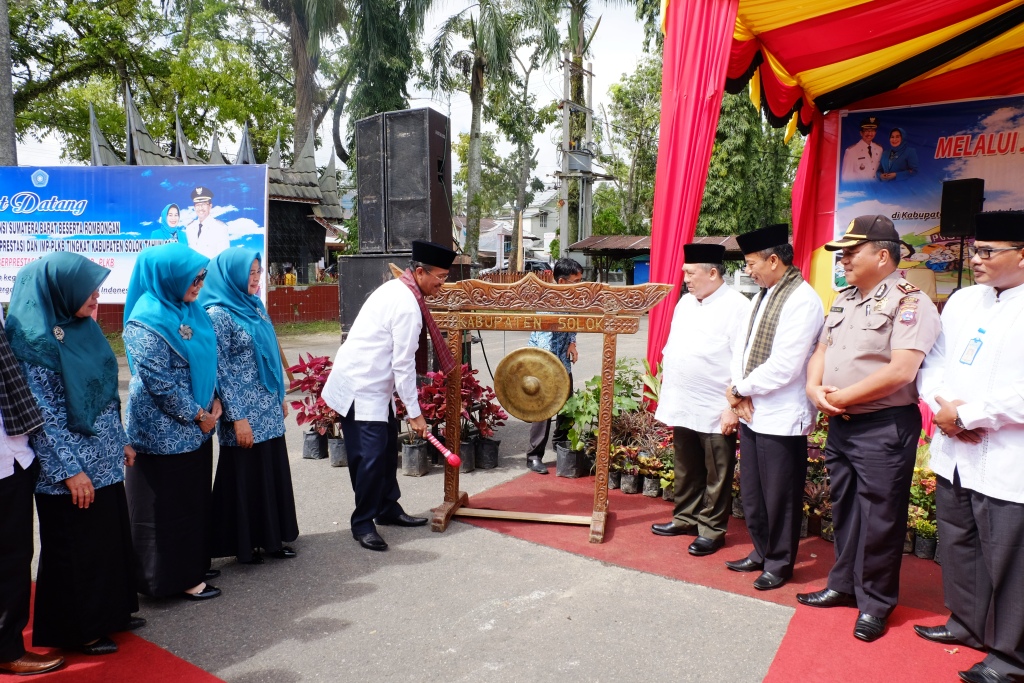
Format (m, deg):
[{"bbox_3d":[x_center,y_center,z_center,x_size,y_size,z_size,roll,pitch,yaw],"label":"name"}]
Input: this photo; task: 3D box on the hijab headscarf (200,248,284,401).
[{"bbox_3d":[-1.451,-0.091,3.674,0.386,0.817,0.406,1,4,19],"label":"hijab headscarf"}]

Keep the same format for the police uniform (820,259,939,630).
[{"bbox_3d":[1.602,0.409,3.000,0.330,1.470,0.500,-3,6,-29],"label":"police uniform"}]

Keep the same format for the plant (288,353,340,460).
[{"bbox_3d":[-1.620,0.517,5.640,0.460,0.880,0.440,-1,6,-16],"label":"plant"}]

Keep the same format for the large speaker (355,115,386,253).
[{"bbox_3d":[-1.137,-1.430,6.294,0.457,1.228,0.457,3,5,44],"label":"large speaker"}]

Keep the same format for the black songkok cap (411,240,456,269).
[{"bbox_3d":[-0.434,-0.482,3.800,0.240,0.105,0.170,18,12,19],"label":"black songkok cap"}]

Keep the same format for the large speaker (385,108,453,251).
[{"bbox_3d":[-0.801,-1.353,5.900,0.430,1.161,0.420,3,6,22],"label":"large speaker"}]

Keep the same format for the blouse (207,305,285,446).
[{"bbox_3d":[-1.446,0.167,3.690,0.335,0.817,0.467,1,4,19],"label":"blouse"}]

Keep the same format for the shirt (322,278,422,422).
[{"bbox_3d":[-0.801,0.058,3.950,0.360,0.760,0.480,22,11,15],"label":"shirt"}]

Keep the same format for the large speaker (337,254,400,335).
[{"bbox_3d":[-0.963,-0.434,6.206,0.994,0.690,0.629,2,4,25],"label":"large speaker"}]

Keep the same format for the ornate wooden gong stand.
[{"bbox_3d":[0.085,0.348,4.090,1.710,1.530,0.490,3,6,12],"label":"ornate wooden gong stand"}]

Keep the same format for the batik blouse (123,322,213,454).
[{"bbox_3d":[-1.611,0.189,3.220,0.310,0.680,0.440,2,5,25],"label":"batik blouse"}]

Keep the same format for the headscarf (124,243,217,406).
[{"bbox_3d":[-1.586,-0.089,3.180,0.340,0.730,0.360,2,5,25],"label":"headscarf"}]

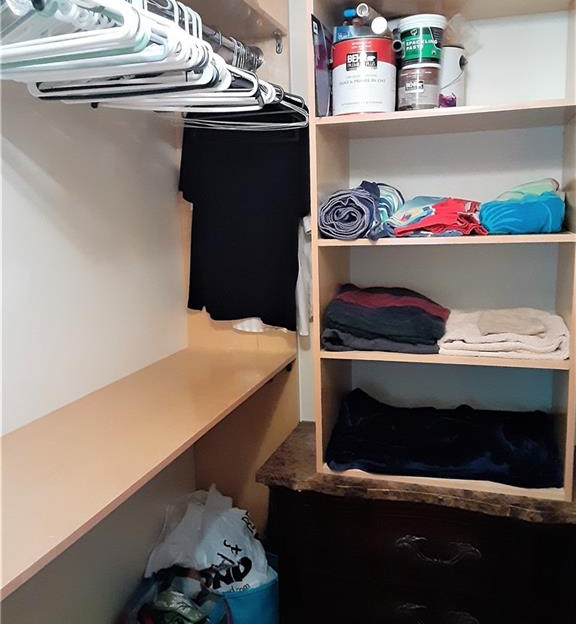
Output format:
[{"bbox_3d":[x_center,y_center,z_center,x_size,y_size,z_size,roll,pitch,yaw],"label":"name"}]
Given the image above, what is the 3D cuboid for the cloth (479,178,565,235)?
[{"bbox_3d":[0.601,-0.271,1.540,0.200,0.135,0.263,1,10,18],"label":"cloth"}]

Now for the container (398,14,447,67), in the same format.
[{"bbox_3d":[0.347,-0.686,1.535,0.119,0.120,0.119,1,10,18],"label":"container"}]

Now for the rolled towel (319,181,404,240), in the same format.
[{"bbox_3d":[0.204,-0.283,1.660,0.164,0.142,0.283,1,10,18],"label":"rolled towel"}]

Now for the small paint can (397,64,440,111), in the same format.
[{"bbox_3d":[0.343,-0.566,1.557,0.109,0.123,0.109,1,10,18],"label":"small paint can"}]

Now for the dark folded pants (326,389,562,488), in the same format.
[{"bbox_3d":[0.443,0.343,1.724,0.598,0.115,0.323,1,10,18],"label":"dark folded pants"}]

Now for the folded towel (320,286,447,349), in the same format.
[{"bbox_3d":[0.291,0.005,1.701,0.314,0.153,0.288,1,10,18],"label":"folded towel"}]

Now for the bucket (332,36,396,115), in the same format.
[{"bbox_3d":[0.201,-0.600,1.577,0.166,0.192,0.166,-2,10,0],"label":"bucket"}]

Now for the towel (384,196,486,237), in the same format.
[{"bbox_3d":[0.411,-0.256,1.601,0.247,0.097,0.273,1,10,18],"label":"towel"}]

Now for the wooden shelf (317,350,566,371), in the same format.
[{"bbox_3d":[0.440,0.090,1.697,0.612,0.021,0.376,1,10,18],"label":"wooden shelf"}]

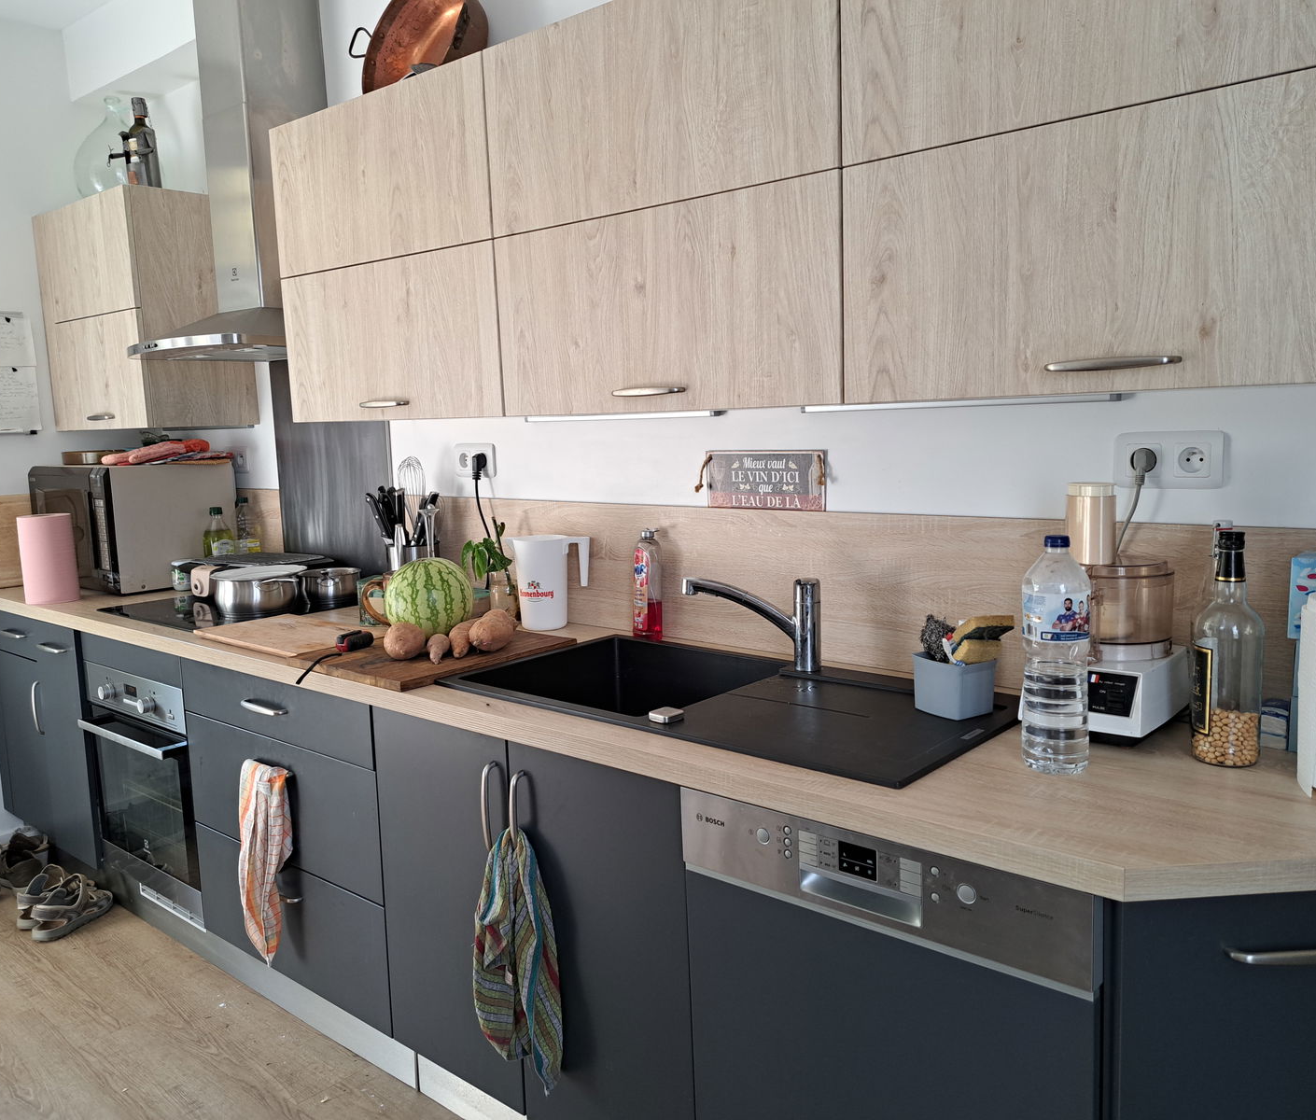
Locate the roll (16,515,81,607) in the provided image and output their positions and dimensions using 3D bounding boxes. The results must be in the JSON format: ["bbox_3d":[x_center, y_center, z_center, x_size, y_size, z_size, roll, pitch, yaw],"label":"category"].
[{"bbox_3d":[-1.894,-0.001,3.222,0.146,0.260,0.146,5,10,39],"label":"roll"}]

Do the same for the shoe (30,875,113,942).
[{"bbox_3d":[-1.749,1.030,3.098,0.100,0.107,0.262,2,9,27],"label":"shoe"}]

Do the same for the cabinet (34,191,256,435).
[{"bbox_3d":[-1.715,-0.802,3.466,0.685,0.714,0.369,5,10,39],"label":"cabinet"}]

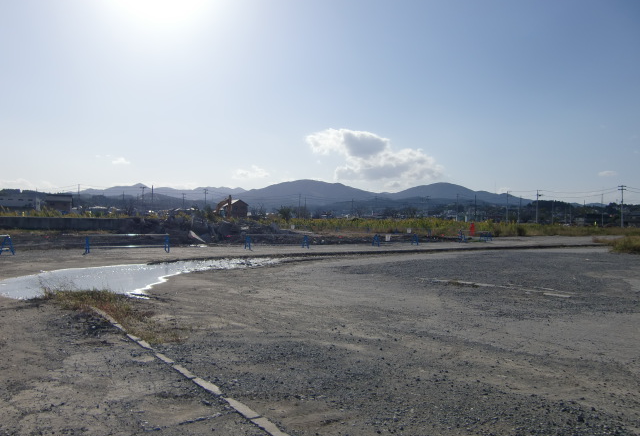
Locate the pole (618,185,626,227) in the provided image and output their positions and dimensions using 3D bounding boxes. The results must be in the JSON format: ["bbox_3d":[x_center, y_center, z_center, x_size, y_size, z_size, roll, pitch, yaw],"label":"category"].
[{"bbox_3d":[68.867,-2.151,117.968,1.800,10.652,0.400,1,0,6],"label":"pole"}]

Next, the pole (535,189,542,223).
[{"bbox_3d":[61.115,-2.293,144.968,1.800,10.820,0.500,1,0,6],"label":"pole"}]

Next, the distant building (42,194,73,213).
[{"bbox_3d":[-65.717,-2.345,129.980,6.600,6.611,6.500,1,0,-23],"label":"distant building"}]

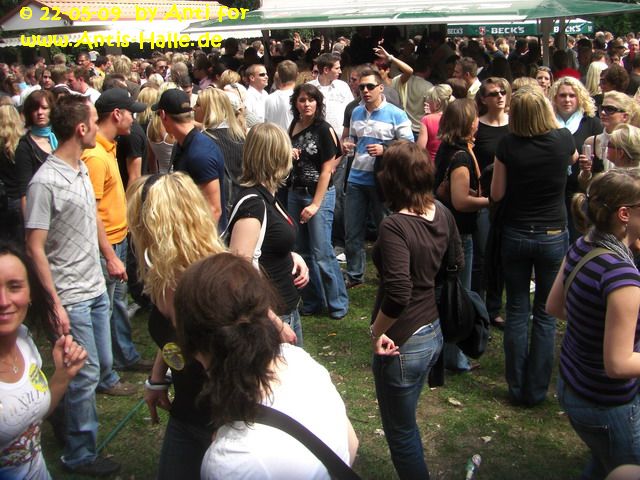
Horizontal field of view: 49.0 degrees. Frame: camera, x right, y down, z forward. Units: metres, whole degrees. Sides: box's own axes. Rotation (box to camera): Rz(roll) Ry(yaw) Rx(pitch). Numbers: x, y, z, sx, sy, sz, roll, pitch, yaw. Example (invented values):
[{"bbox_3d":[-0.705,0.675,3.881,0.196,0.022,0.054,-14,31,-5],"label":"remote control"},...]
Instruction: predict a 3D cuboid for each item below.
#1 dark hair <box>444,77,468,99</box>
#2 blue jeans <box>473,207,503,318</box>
[{"bbox_3d":[1.231,-1.360,6.300,0.180,0.230,0.210,0,15,2],"label":"dark hair"},{"bbox_3d":[1.212,0.123,4.978,0.390,0.900,0.290,-3,16,-3],"label":"blue jeans"}]

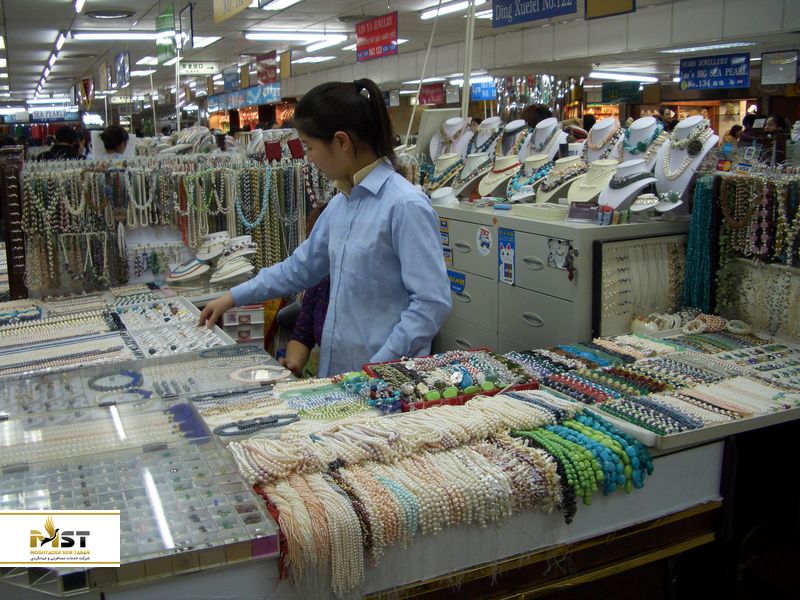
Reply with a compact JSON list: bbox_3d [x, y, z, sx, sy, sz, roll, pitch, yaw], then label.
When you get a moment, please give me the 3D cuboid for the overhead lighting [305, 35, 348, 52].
[{"bbox_3d":[-0.974,-3.263,10.315,0.100,0.090,1.270,-7,13,-24],"label":"overhead lighting"}]

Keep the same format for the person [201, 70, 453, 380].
[{"bbox_3d":[-0.201,0.175,2.276,0.463,1.550,0.692,-12,16,-40],"label":"person"}]

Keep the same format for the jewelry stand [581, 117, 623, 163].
[{"bbox_3d":[0.817,-0.571,3.295,0.160,0.325,0.200,-9,15,-32],"label":"jewelry stand"}]

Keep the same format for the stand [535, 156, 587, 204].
[{"bbox_3d":[0.643,-0.478,3.240,0.150,0.175,0.190,-9,15,-32],"label":"stand"}]

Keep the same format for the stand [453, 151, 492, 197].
[{"bbox_3d":[0.296,-0.510,3.300,0.130,0.165,0.150,-10,14,-34],"label":"stand"}]

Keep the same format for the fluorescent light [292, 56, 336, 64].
[{"bbox_3d":[-1.462,-4.061,13.623,0.420,0.080,1.200,-7,13,-24],"label":"fluorescent light"}]

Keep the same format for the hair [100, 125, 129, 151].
[{"bbox_3d":[-2.010,-1.138,5.700,0.175,0.200,0.200,4,13,25],"label":"hair"}]

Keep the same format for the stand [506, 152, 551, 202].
[{"bbox_3d":[0.544,-0.511,3.401,0.150,0.175,0.190,-9,15,-32],"label":"stand"}]

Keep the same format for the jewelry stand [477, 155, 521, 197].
[{"bbox_3d":[0.390,-0.490,3.200,0.130,0.165,0.150,-10,14,-34],"label":"jewelry stand"}]

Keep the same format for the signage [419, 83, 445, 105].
[{"bbox_3d":[0.531,-3.409,13.418,0.040,0.310,0.860,-7,13,-24],"label":"signage"}]

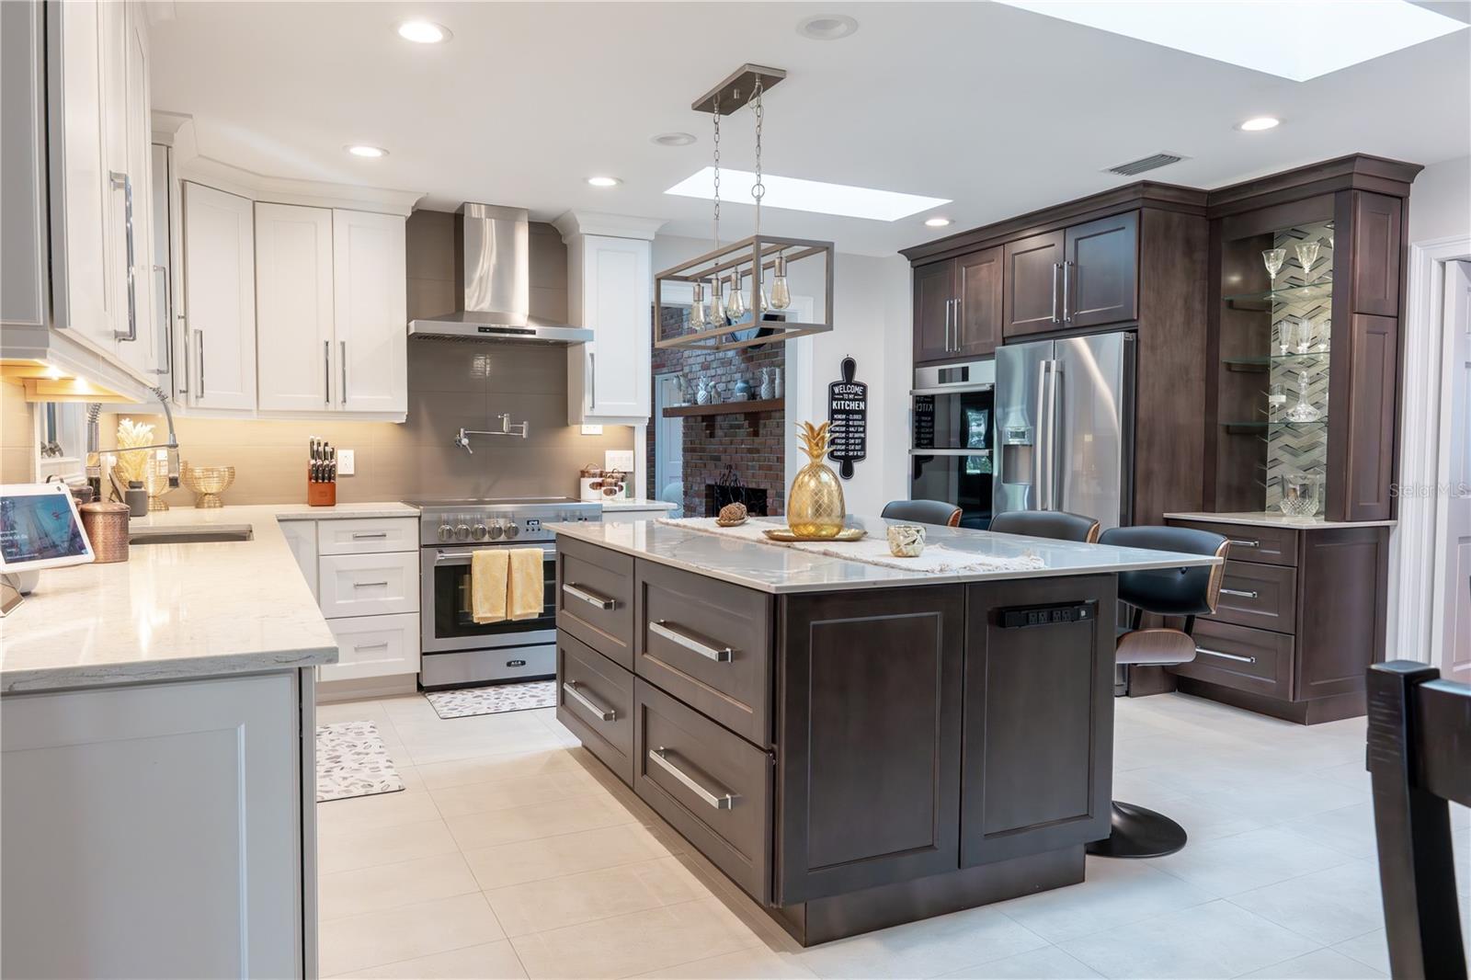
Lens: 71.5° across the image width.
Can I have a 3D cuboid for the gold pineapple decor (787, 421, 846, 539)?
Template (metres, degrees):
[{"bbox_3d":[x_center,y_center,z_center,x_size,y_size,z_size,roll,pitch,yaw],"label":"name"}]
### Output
[{"bbox_3d":[0.284,-0.039,3.551,0.205,0.396,0.205,0,3,0],"label":"gold pineapple decor"}]

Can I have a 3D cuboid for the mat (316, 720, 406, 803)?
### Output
[{"bbox_3d":[-1.622,1.054,4.017,0.495,0.010,0.995,-1,3,-26],"label":"mat"}]

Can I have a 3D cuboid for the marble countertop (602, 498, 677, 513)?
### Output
[{"bbox_3d":[-0.650,0.084,5.722,0.420,0.030,0.675,-1,3,-26],"label":"marble countertop"}]

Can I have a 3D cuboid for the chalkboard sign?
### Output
[{"bbox_3d":[0.745,-0.467,6.736,0.308,0.805,0.017,-1,3,-26],"label":"chalkboard sign"}]

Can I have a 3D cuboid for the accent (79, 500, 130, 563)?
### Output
[{"bbox_3d":[-1.744,0.114,2.827,0.130,0.160,0.130,-1,3,-26],"label":"accent"}]

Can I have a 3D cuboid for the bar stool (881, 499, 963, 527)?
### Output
[{"bbox_3d":[0.698,0.550,4.486,0.530,0.980,0.520,-1,3,-26],"label":"bar stool"}]

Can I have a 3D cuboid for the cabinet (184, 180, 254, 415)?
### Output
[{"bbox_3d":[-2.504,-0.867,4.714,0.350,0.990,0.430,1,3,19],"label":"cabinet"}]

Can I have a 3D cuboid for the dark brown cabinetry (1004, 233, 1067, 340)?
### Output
[{"bbox_3d":[1.867,-1.135,5.761,0.500,0.515,0.475,-1,3,-26],"label":"dark brown cabinetry"}]

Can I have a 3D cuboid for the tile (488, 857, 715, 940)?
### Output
[{"bbox_3d":[-0.360,1.116,2.826,0.610,0.010,0.305,-1,3,-26],"label":"tile"}]

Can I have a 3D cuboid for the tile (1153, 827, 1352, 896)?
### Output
[{"bbox_3d":[1.551,1.124,3.096,0.606,0.010,0.302,-1,3,-26],"label":"tile"}]

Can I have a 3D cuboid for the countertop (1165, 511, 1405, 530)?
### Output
[{"bbox_3d":[2.647,0.144,4.969,0.705,0.024,0.732,-1,3,-26],"label":"countertop"}]

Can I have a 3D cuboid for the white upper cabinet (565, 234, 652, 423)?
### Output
[{"bbox_3d":[-0.700,-0.869,5.699,0.378,1.006,0.330,-1,3,-26],"label":"white upper cabinet"}]

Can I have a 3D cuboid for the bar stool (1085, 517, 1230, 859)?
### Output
[{"bbox_3d":[1.239,0.615,3.299,0.480,0.985,0.485,-1,3,-26],"label":"bar stool"}]

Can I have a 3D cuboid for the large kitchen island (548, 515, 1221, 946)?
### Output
[{"bbox_3d":[0.333,0.628,3.631,1.515,0.917,1.990,-1,3,-26],"label":"large kitchen island"}]

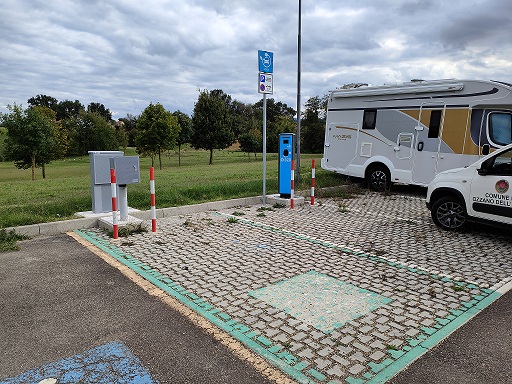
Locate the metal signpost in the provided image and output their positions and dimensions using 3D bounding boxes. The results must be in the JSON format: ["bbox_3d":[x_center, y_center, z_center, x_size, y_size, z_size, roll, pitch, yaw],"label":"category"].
[{"bbox_3d":[0.205,-1.400,8.326,0.410,3.410,0.080,-6,10,-38],"label":"metal signpost"}]

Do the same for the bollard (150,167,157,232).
[{"bbox_3d":[-1.640,0.126,5.891,0.072,1.045,0.072,-6,10,-40],"label":"bollard"}]

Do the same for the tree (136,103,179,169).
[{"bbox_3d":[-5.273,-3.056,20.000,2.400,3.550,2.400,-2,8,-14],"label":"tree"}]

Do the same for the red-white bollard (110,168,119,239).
[{"bbox_3d":[-2.099,0.181,5.475,0.075,1.045,0.075,-6,10,-40],"label":"red-white bollard"}]

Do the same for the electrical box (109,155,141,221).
[{"bbox_3d":[-2.188,-0.057,6.233,0.390,1.050,0.250,-6,10,-40],"label":"electrical box"}]

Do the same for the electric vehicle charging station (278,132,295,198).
[{"bbox_3d":[0.727,-0.598,8.549,0.325,1.472,0.240,3,8,19],"label":"electric vehicle charging station"}]

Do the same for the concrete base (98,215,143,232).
[{"bbox_3d":[-2.270,0.538,6.217,0.520,0.135,0.660,-6,10,-40],"label":"concrete base"}]

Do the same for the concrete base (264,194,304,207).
[{"bbox_3d":[0.679,0.217,8.578,0.580,0.150,0.660,-6,10,-40],"label":"concrete base"}]

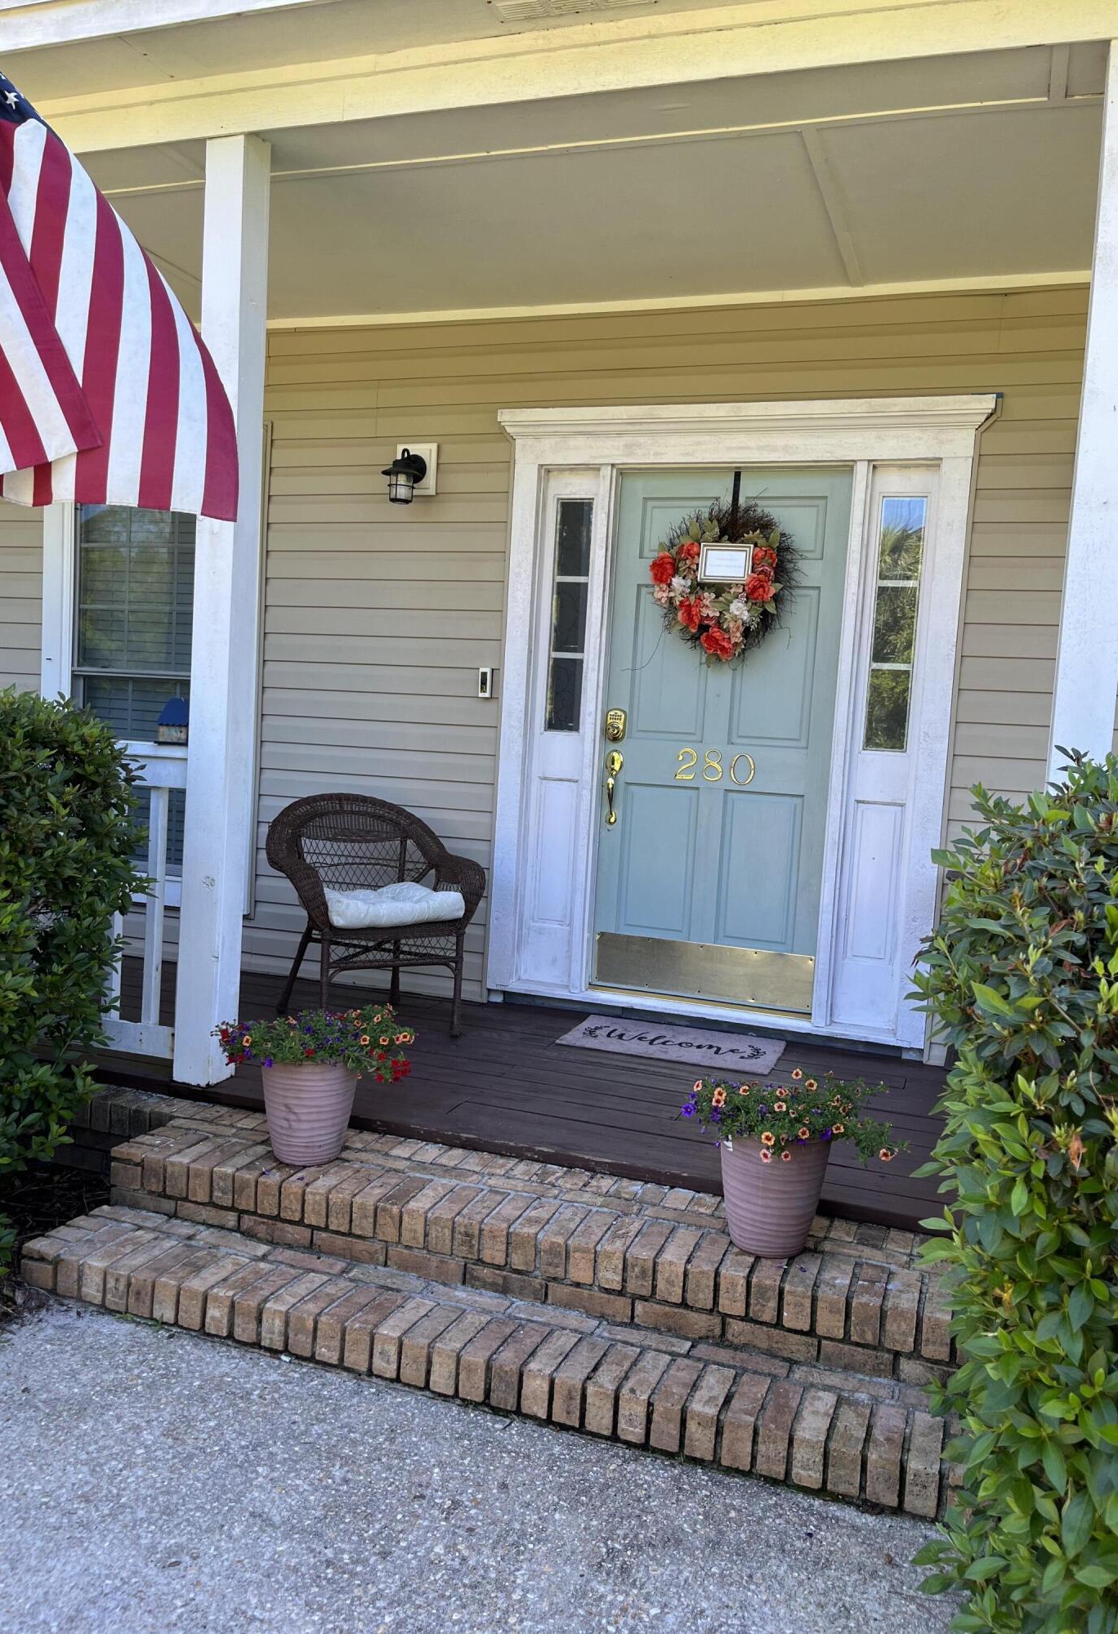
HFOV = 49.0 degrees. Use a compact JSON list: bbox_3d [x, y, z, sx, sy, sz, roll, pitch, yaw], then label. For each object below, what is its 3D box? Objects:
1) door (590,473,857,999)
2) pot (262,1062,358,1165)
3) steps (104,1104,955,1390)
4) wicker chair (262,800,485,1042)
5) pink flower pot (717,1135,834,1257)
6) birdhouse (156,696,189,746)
[{"bbox_3d":[0.604,-0.296,4.681,0.891,2.020,0.050,5,5,19],"label":"door"},{"bbox_3d":[-0.671,0.767,3.312,0.277,0.287,0.277,3,5,0],"label":"pot"},{"bbox_3d":[-0.064,1.045,3.118,2.257,0.163,0.451,5,5,19],"label":"steps"},{"bbox_3d":[-0.702,0.351,4.547,0.653,0.832,0.634,1,5,-31],"label":"wicker chair"},{"bbox_3d":[0.504,0.867,2.905,0.277,0.292,0.277,3,5,0],"label":"pink flower pot"},{"bbox_3d":[-1.144,-0.289,3.751,0.124,0.144,0.114,5,5,19],"label":"birdhouse"}]

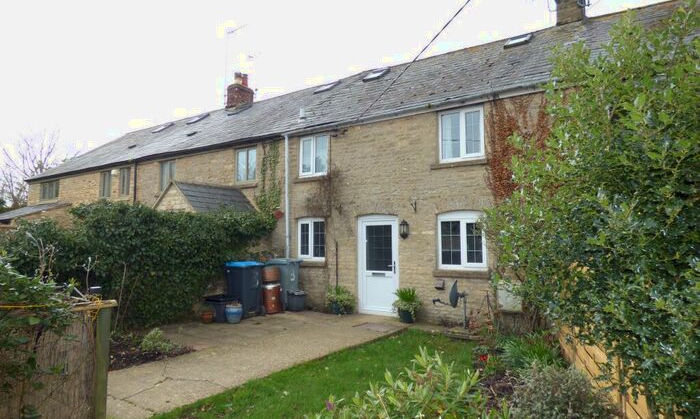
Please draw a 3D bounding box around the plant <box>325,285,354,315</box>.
[{"bbox_3d":[-0.207,1.854,8.177,0.540,0.540,0.520,-1,-3,0],"label":"plant"}]

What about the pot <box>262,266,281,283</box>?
[{"bbox_3d":[-1.622,1.411,8.537,0.380,0.330,0.380,-1,-3,0],"label":"pot"}]

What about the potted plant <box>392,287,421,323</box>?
[{"bbox_3d":[1.044,1.778,7.408,0.500,0.600,0.500,-1,-3,0],"label":"potted plant"}]

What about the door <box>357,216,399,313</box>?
[{"bbox_3d":[0.571,1.116,8.092,0.890,1.981,0.080,-3,-3,32],"label":"door"}]

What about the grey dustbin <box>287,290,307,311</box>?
[{"bbox_3d":[-1.092,1.943,8.605,0.360,0.410,0.370,0,-3,-7],"label":"grey dustbin"}]

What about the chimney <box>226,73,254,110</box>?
[{"bbox_3d":[-4.079,-4.315,15.076,0.500,1.420,0.760,-3,-3,32],"label":"chimney"}]

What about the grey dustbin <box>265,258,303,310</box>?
[{"bbox_3d":[-1.450,1.634,8.941,0.700,1.070,0.560,-3,-3,32],"label":"grey dustbin"}]

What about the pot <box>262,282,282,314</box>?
[{"bbox_3d":[-1.612,1.858,8.465,0.410,0.580,0.410,-1,-3,0],"label":"pot"}]

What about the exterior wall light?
[{"bbox_3d":[1.008,0.382,7.643,0.170,0.370,0.150,-3,-3,32],"label":"exterior wall light"}]

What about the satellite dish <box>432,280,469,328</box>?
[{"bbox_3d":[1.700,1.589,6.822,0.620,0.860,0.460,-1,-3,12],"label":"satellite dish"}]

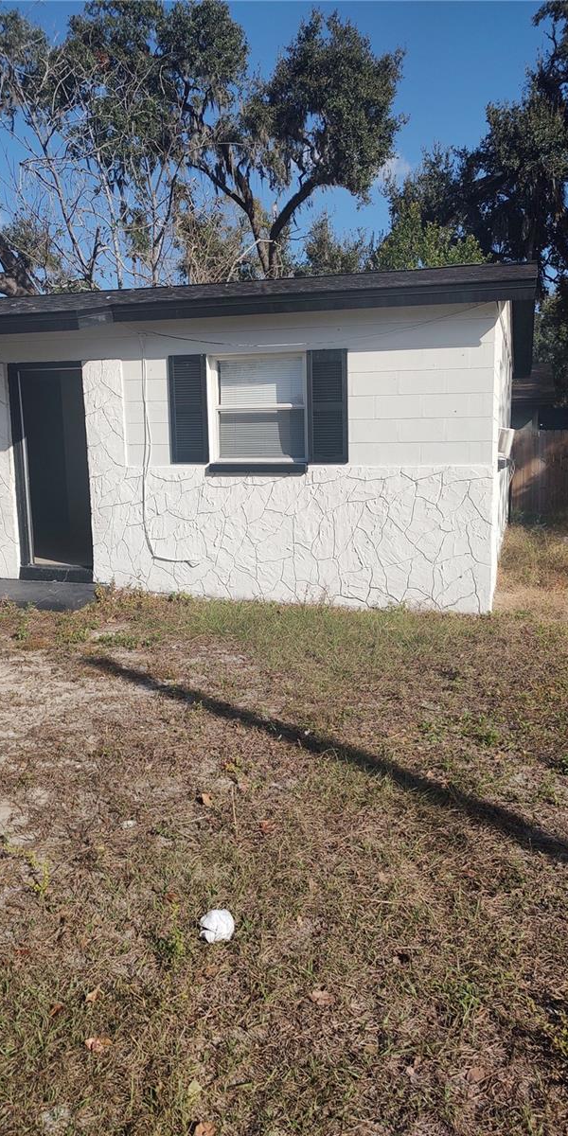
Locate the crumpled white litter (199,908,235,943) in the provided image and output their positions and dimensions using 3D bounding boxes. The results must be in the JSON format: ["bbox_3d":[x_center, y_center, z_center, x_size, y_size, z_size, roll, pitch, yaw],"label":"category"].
[{"bbox_3d":[-0.205,1.097,2.418,0.108,0.075,0.105,-1,9,-5],"label":"crumpled white litter"}]

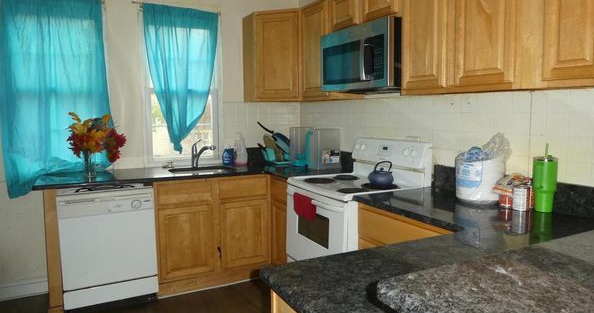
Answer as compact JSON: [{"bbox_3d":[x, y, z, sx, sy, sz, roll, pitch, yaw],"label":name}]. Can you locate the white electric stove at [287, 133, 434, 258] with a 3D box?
[{"bbox_3d":[0.382,0.494,2.797,0.685,1.195,0.757,-3,7,-27],"label":"white electric stove"}]

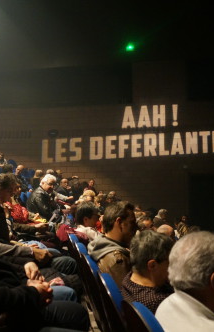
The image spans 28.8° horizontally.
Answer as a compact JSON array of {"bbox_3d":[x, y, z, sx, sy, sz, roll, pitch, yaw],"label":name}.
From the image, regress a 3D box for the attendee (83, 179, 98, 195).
[{"bbox_3d":[-0.420,1.000,12.200,0.680,1.250,0.520,0,0,37],"label":"attendee"}]

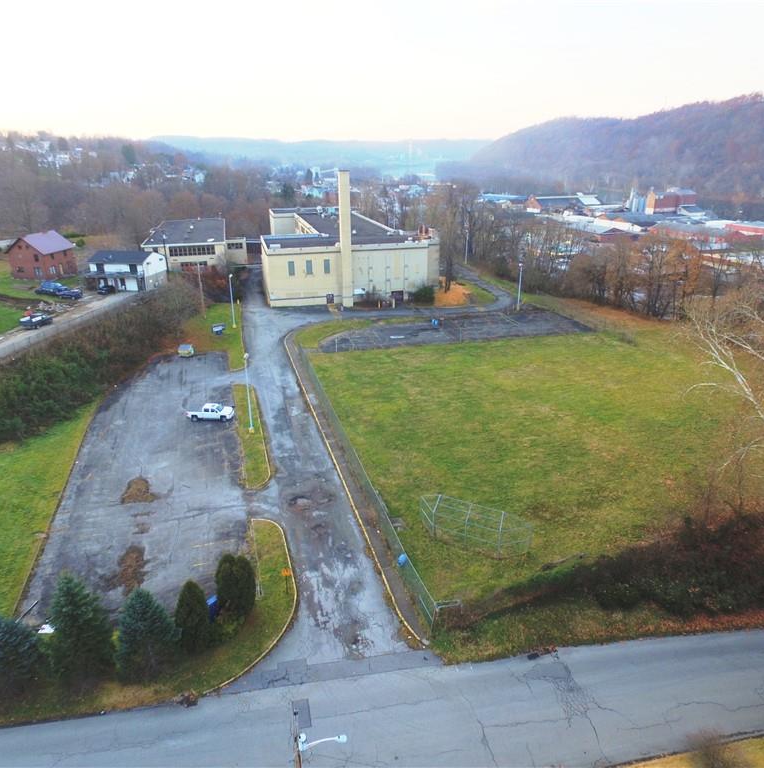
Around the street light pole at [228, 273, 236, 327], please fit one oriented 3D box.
[{"bbox_3d":[-27.043,-14.927,106.906,0.550,10.125,0.550,0,22,0],"label":"street light pole"}]

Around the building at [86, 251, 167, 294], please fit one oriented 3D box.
[{"bbox_3d":[-49.007,-22.135,113.731,11.488,6.651,9.271,3,23,8],"label":"building"}]

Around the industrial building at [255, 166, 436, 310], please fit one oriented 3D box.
[{"bbox_3d":[-14.182,-43.183,154.105,37.600,26.500,77.000,-6,23,-14],"label":"industrial building"}]

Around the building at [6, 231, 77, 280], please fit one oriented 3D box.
[{"bbox_3d":[-71.161,-26.939,123.426,8.800,8.396,9.306,4,23,10],"label":"building"}]

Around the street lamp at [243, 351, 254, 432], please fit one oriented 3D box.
[{"bbox_3d":[-15.303,1.192,67.888,0.550,10.056,0.550,0,22,0],"label":"street lamp"}]

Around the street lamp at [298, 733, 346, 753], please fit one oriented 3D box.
[{"bbox_3d":[-2.593,15.778,26.000,2.050,0.750,0.400,-1,22,-2],"label":"street lamp"}]

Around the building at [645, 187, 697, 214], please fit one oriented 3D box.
[{"bbox_3d":[239.177,-153.049,493.351,48.815,19.500,14.000,-12,25,-28],"label":"building"}]

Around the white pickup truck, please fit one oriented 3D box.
[{"bbox_3d":[-21.380,3.475,73.576,5.850,1.900,2.030,-1,22,-3],"label":"white pickup truck"}]

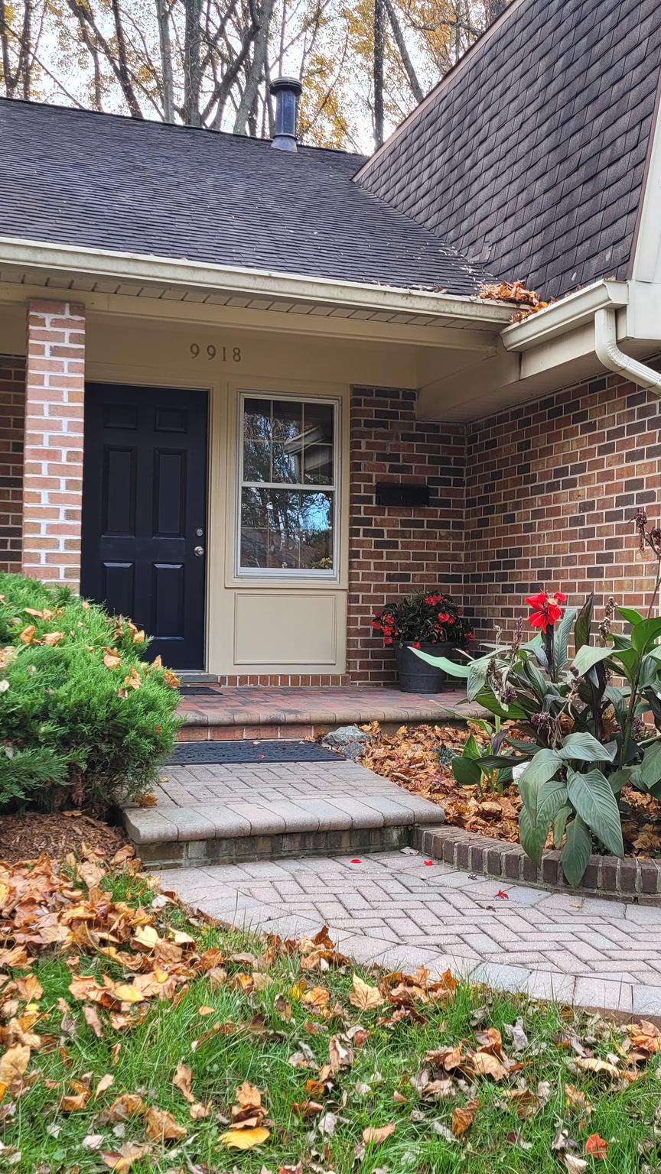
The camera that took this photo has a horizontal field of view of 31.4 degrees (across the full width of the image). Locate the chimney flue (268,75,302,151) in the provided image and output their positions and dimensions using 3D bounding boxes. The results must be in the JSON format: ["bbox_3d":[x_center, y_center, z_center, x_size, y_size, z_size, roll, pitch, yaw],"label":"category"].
[{"bbox_3d":[-0.486,-5.074,12.637,0.330,0.770,0.330,1,-1,0],"label":"chimney flue"}]

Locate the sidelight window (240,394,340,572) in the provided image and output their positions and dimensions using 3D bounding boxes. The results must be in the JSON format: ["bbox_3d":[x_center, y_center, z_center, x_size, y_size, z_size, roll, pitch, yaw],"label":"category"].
[{"bbox_3d":[-0.313,-0.739,8.608,0.770,1.350,0.100,1,-1,-18],"label":"sidelight window"}]

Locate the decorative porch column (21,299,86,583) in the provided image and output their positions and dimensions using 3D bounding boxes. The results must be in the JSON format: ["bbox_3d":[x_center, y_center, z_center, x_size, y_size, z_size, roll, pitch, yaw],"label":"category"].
[{"bbox_3d":[-1.564,-0.456,6.596,0.310,2.250,0.310,1,-1,-18],"label":"decorative porch column"}]

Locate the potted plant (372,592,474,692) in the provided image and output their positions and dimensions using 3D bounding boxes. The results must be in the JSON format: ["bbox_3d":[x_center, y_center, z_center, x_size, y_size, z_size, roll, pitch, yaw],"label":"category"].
[{"bbox_3d":[0.659,0.396,8.313,0.680,0.700,0.650,1,-1,0],"label":"potted plant"}]

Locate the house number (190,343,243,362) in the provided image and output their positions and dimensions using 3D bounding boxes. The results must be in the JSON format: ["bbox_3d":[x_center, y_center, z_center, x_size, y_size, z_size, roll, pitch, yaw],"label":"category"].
[{"bbox_3d":[-0.822,-1.679,8.450,0.380,0.105,0.020,1,-1,-18],"label":"house number"}]

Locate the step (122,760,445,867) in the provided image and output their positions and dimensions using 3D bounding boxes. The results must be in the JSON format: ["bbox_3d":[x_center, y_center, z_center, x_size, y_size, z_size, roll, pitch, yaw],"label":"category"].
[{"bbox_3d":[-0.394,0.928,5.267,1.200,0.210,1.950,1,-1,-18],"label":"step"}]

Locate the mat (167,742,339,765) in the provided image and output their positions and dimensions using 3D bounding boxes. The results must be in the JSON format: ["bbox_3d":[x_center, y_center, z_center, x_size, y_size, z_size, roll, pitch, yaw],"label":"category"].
[{"bbox_3d":[-0.448,0.837,5.934,0.950,0.015,0.660,1,-1,-18],"label":"mat"}]

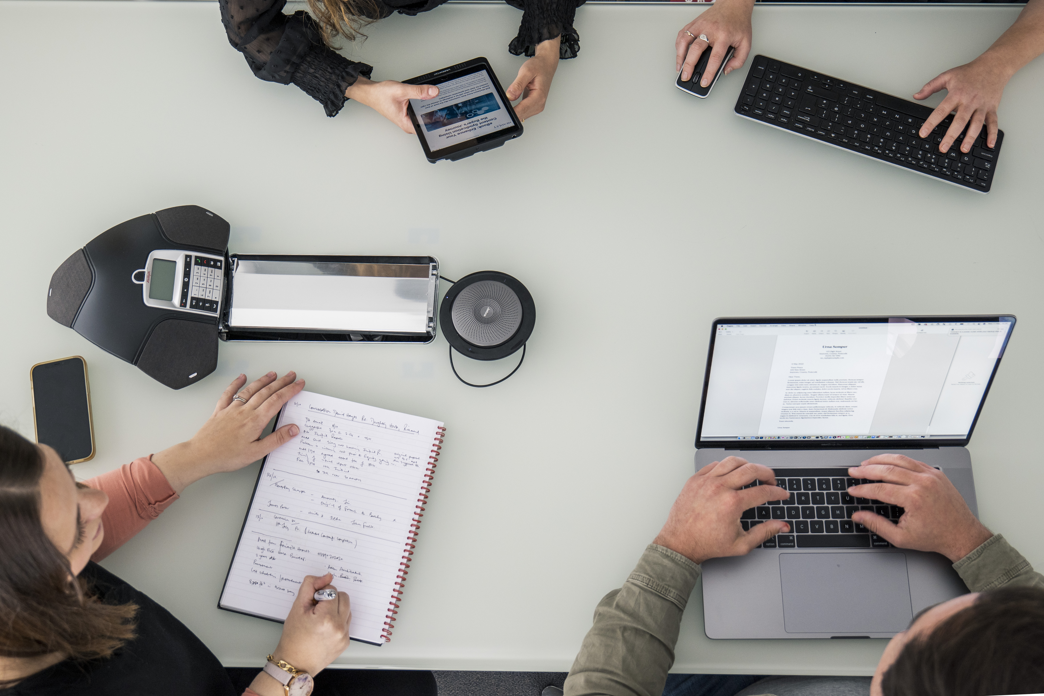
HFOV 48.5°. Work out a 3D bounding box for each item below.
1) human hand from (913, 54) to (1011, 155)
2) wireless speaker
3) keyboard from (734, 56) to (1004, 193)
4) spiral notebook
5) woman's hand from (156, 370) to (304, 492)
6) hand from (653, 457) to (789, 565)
[{"bbox_3d":[0.634,-0.352,1.659,0.134,0.058,0.155,30,72,10],"label":"human hand"},{"bbox_3d":[-0.046,-0.037,1.566,0.130,0.036,0.144,0,70,0],"label":"wireless speaker"},{"bbox_3d":[0.502,-0.326,1.682,0.377,0.021,0.116,19,71,7],"label":"keyboard"},{"bbox_3d":[-0.236,0.211,1.485,0.216,0.016,0.298,13,70,5],"label":"spiral notebook"},{"bbox_3d":[-0.372,0.104,1.501,0.218,0.060,0.111,-41,75,-14],"label":"woman's hand"},{"bbox_3d":[0.255,0.211,1.444,0.177,0.067,0.129,-40,75,-13],"label":"hand"}]

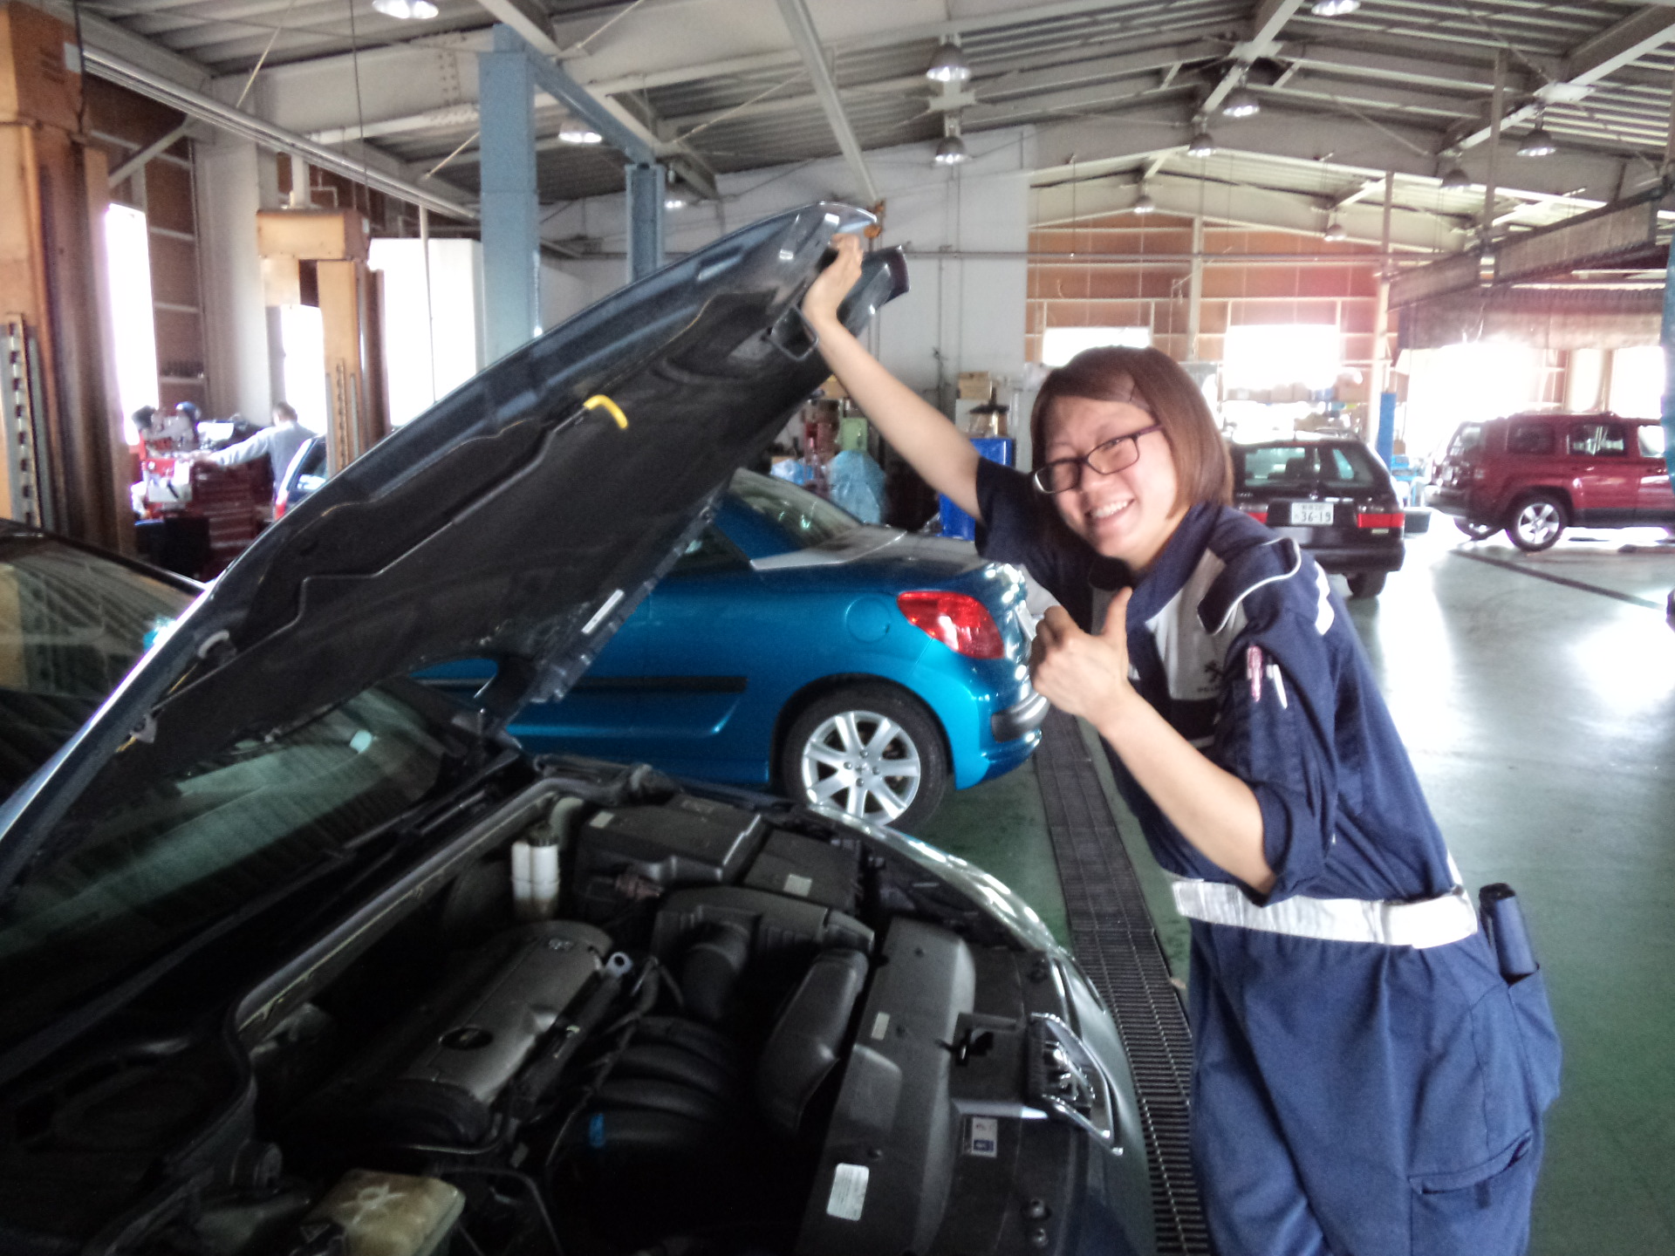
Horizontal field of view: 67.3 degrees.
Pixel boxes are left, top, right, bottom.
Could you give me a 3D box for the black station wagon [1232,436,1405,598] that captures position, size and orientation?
[{"bbox_3d":[4.256,-1.247,12.848,1.700,1.460,4.480,1,9,6],"label":"black station wagon"}]

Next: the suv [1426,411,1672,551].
[{"bbox_3d":[10.067,-1.897,16.298,4.420,1.670,1.770,1,9,2],"label":"suv"}]

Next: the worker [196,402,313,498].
[{"bbox_3d":[-5.387,-1.237,11.766,0.650,1.720,0.750,5,11,29],"label":"worker"}]

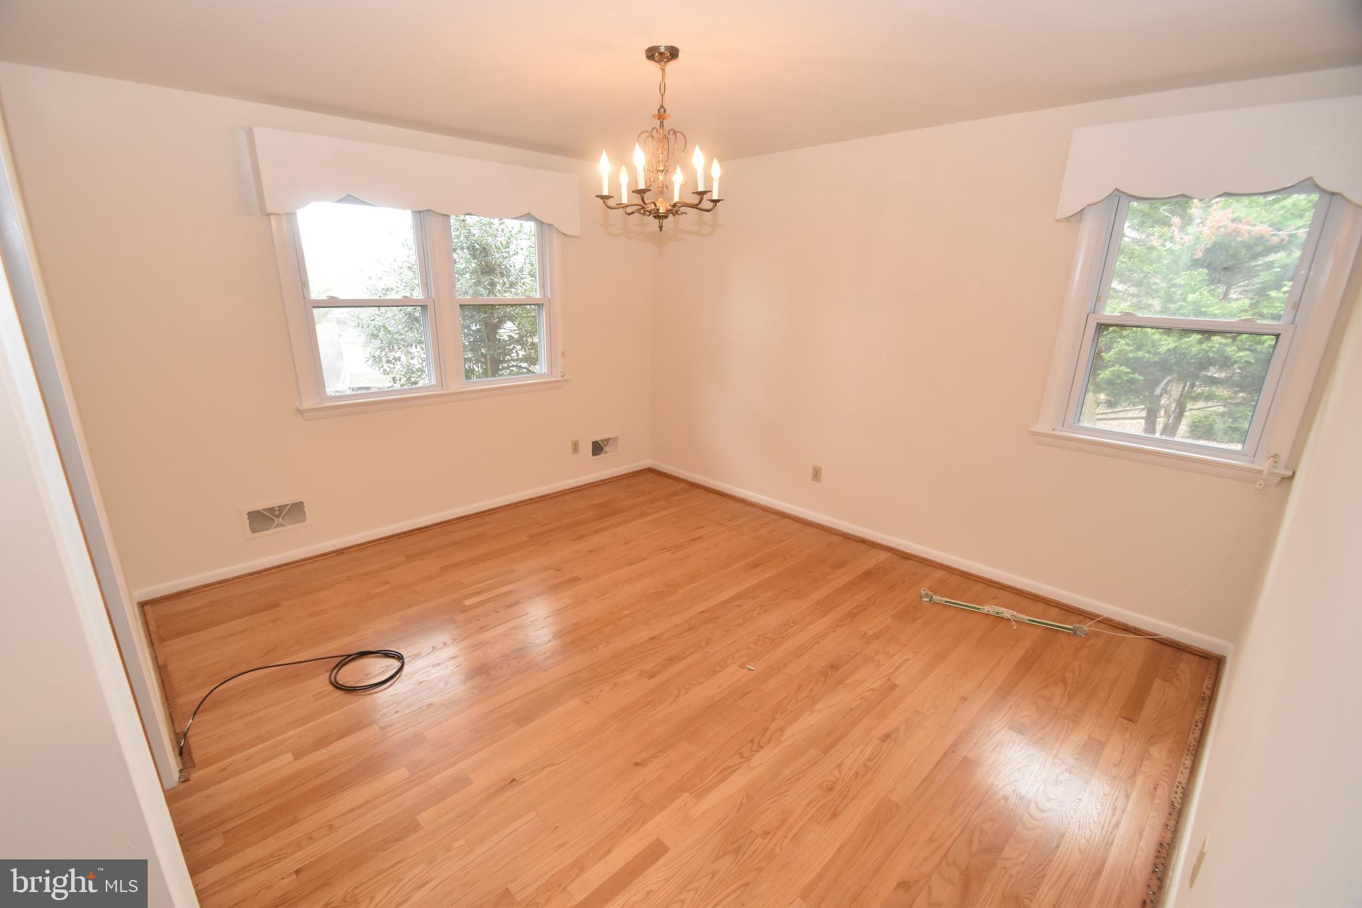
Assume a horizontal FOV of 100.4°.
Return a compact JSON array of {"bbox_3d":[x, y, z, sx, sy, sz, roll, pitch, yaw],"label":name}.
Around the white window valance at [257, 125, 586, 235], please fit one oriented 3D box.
[{"bbox_3d":[-1.399,-1.536,3.350,1.840,0.385,0.160,-14,23,-41],"label":"white window valance"}]

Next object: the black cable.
[{"bbox_3d":[-1.606,0.957,2.405,0.760,0.030,0.450,-10,21,-33],"label":"black cable"}]

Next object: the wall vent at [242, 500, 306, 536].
[{"bbox_3d":[-2.285,0.365,3.225,0.310,0.175,0.020,-14,23,-41],"label":"wall vent"}]

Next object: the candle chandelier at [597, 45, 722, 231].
[{"bbox_3d":[-0.072,-1.139,2.090,0.490,0.590,0.490,1,17,0],"label":"candle chandelier"}]

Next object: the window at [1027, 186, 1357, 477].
[{"bbox_3d":[2.243,-0.556,2.547,0.960,1.260,0.120,16,23,40],"label":"window"}]

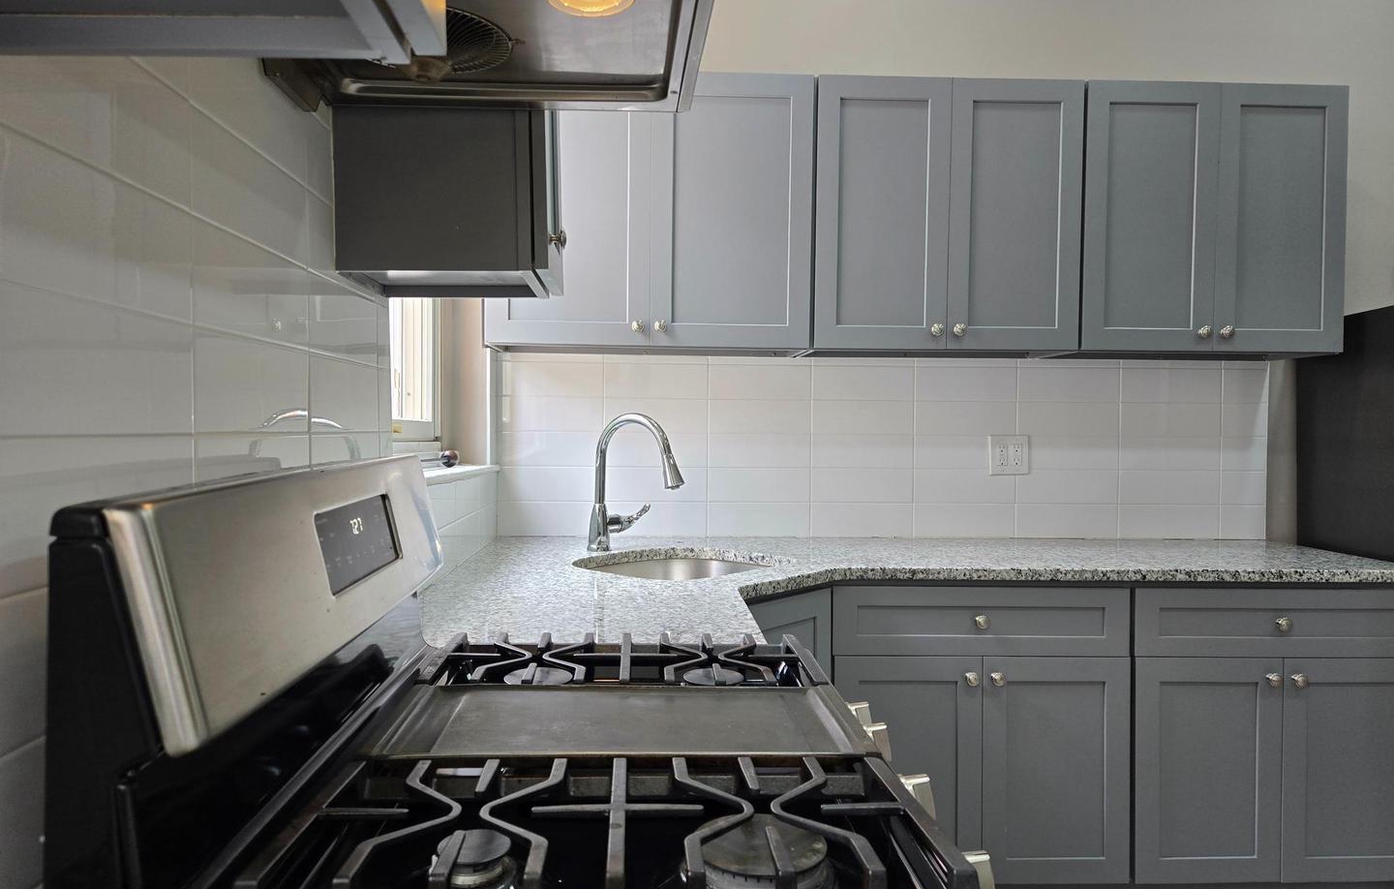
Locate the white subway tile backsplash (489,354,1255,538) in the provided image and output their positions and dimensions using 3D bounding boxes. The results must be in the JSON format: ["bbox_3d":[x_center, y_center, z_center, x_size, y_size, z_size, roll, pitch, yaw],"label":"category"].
[{"bbox_3d":[0.599,0.008,2.942,2.451,0.580,0.020,0,1,-1],"label":"white subway tile backsplash"}]

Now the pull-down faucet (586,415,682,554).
[{"bbox_3d":[-0.134,0.106,2.595,0.335,0.388,0.195,2,2,41],"label":"pull-down faucet"}]

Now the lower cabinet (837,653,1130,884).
[{"bbox_3d":[0.714,0.818,2.649,0.755,0.584,0.610,0,1,-1],"label":"lower cabinet"}]

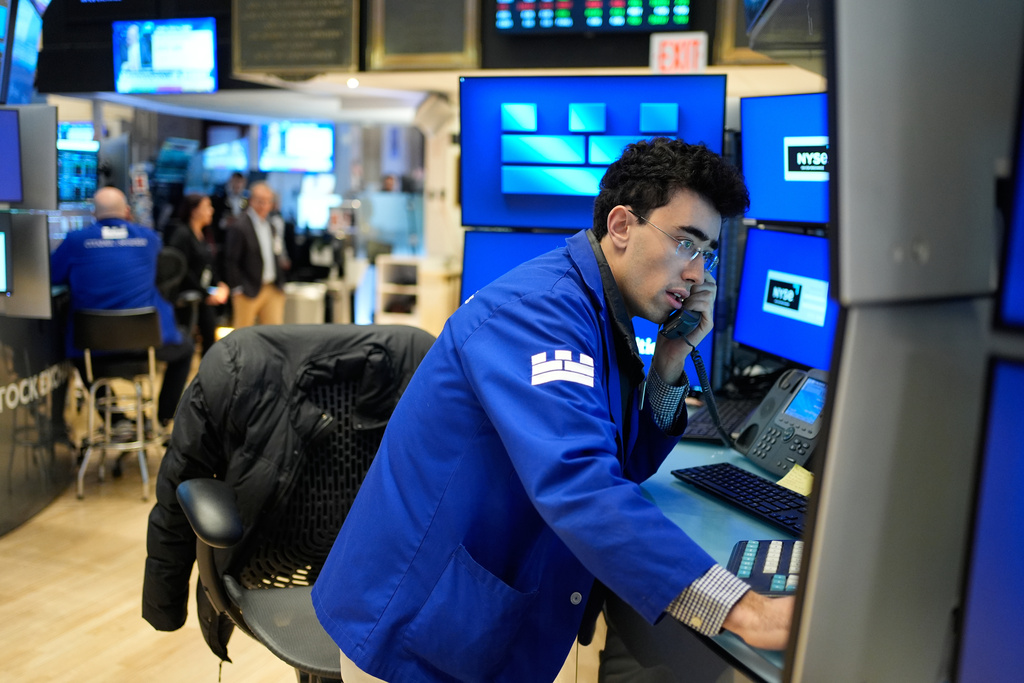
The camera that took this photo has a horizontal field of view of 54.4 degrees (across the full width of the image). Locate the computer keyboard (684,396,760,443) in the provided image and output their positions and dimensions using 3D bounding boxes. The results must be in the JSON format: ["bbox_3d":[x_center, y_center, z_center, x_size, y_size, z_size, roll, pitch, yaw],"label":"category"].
[{"bbox_3d":[0.490,0.184,2.295,0.135,0.030,0.440,4,9,22],"label":"computer keyboard"}]

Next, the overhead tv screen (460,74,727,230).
[{"bbox_3d":[0.192,-0.463,2.449,0.655,0.375,0.050,3,14,13],"label":"overhead tv screen"}]

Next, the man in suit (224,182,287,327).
[{"bbox_3d":[-1.740,-0.243,6.700,0.480,1.670,0.320,-5,10,-37],"label":"man in suit"}]

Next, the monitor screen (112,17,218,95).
[{"bbox_3d":[-2.332,-1.925,6.700,0.850,0.500,0.070,4,11,20],"label":"monitor screen"}]

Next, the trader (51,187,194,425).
[{"bbox_3d":[-2.160,-0.197,5.550,0.680,1.270,0.660,-1,8,-14],"label":"trader"}]

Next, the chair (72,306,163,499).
[{"bbox_3d":[-2.120,0.301,5.350,0.440,0.950,0.480,-1,8,-13],"label":"chair"}]

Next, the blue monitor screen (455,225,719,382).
[{"bbox_3d":[0.178,-0.084,2.490,0.655,0.375,0.050,3,-8,15],"label":"blue monitor screen"}]

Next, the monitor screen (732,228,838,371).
[{"bbox_3d":[0.733,-0.107,2.488,0.050,0.315,0.545,4,9,-19],"label":"monitor screen"}]

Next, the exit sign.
[{"bbox_3d":[0.923,-1.577,5.500,0.315,0.255,0.060,4,8,20],"label":"exit sign"}]

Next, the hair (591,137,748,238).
[{"bbox_3d":[0.235,-0.223,1.470,0.220,0.150,0.180,25,15,17],"label":"hair"}]

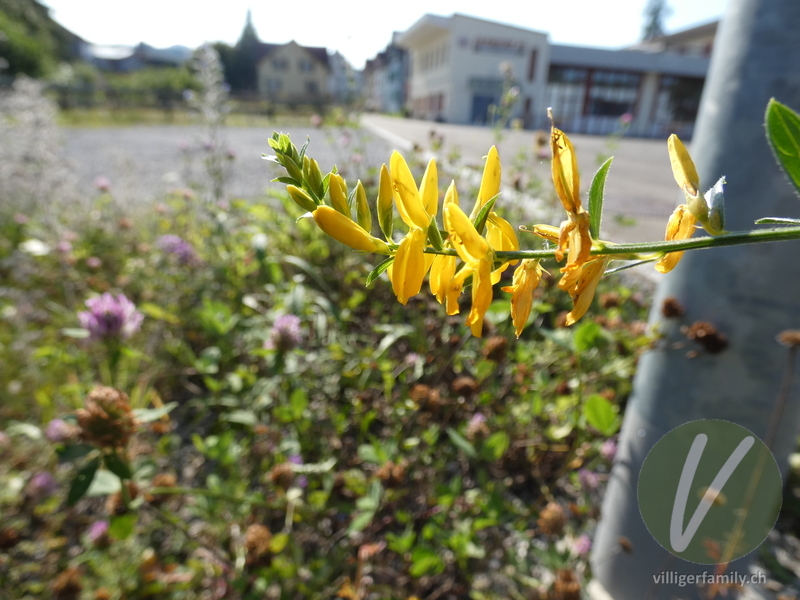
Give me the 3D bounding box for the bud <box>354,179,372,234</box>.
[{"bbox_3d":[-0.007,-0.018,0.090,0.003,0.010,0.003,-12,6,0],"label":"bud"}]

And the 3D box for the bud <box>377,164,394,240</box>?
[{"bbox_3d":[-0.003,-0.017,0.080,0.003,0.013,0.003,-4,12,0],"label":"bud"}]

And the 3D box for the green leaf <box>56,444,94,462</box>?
[{"bbox_3d":[-0.126,0.060,0.180,0.015,0.006,0.009,8,23,17],"label":"green leaf"}]

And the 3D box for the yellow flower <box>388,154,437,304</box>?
[{"bbox_3d":[0.002,-0.011,0.070,0.008,0.023,0.009,4,10,27],"label":"yellow flower"}]

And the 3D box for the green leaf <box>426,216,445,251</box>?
[{"bbox_3d":[0.007,-0.013,0.090,0.002,0.007,0.002,-18,0,0],"label":"green leaf"}]

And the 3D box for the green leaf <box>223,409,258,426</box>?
[{"bbox_3d":[-0.155,0.114,0.450,0.034,0.015,0.022,2,23,0],"label":"green leaf"}]

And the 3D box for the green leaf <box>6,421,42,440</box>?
[{"bbox_3d":[-0.179,0.062,0.220,0.017,0.006,0.010,8,23,17],"label":"green leaf"}]

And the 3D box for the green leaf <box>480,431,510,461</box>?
[{"bbox_3d":[0.089,0.135,0.430,0.026,0.018,0.022,2,23,0],"label":"green leaf"}]

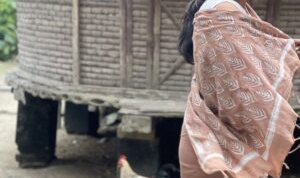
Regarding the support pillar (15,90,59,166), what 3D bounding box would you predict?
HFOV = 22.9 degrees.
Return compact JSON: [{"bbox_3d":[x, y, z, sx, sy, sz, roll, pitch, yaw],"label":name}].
[{"bbox_3d":[-0.834,0.283,5.525,0.240,0.540,0.240,3,9,7],"label":"support pillar"}]

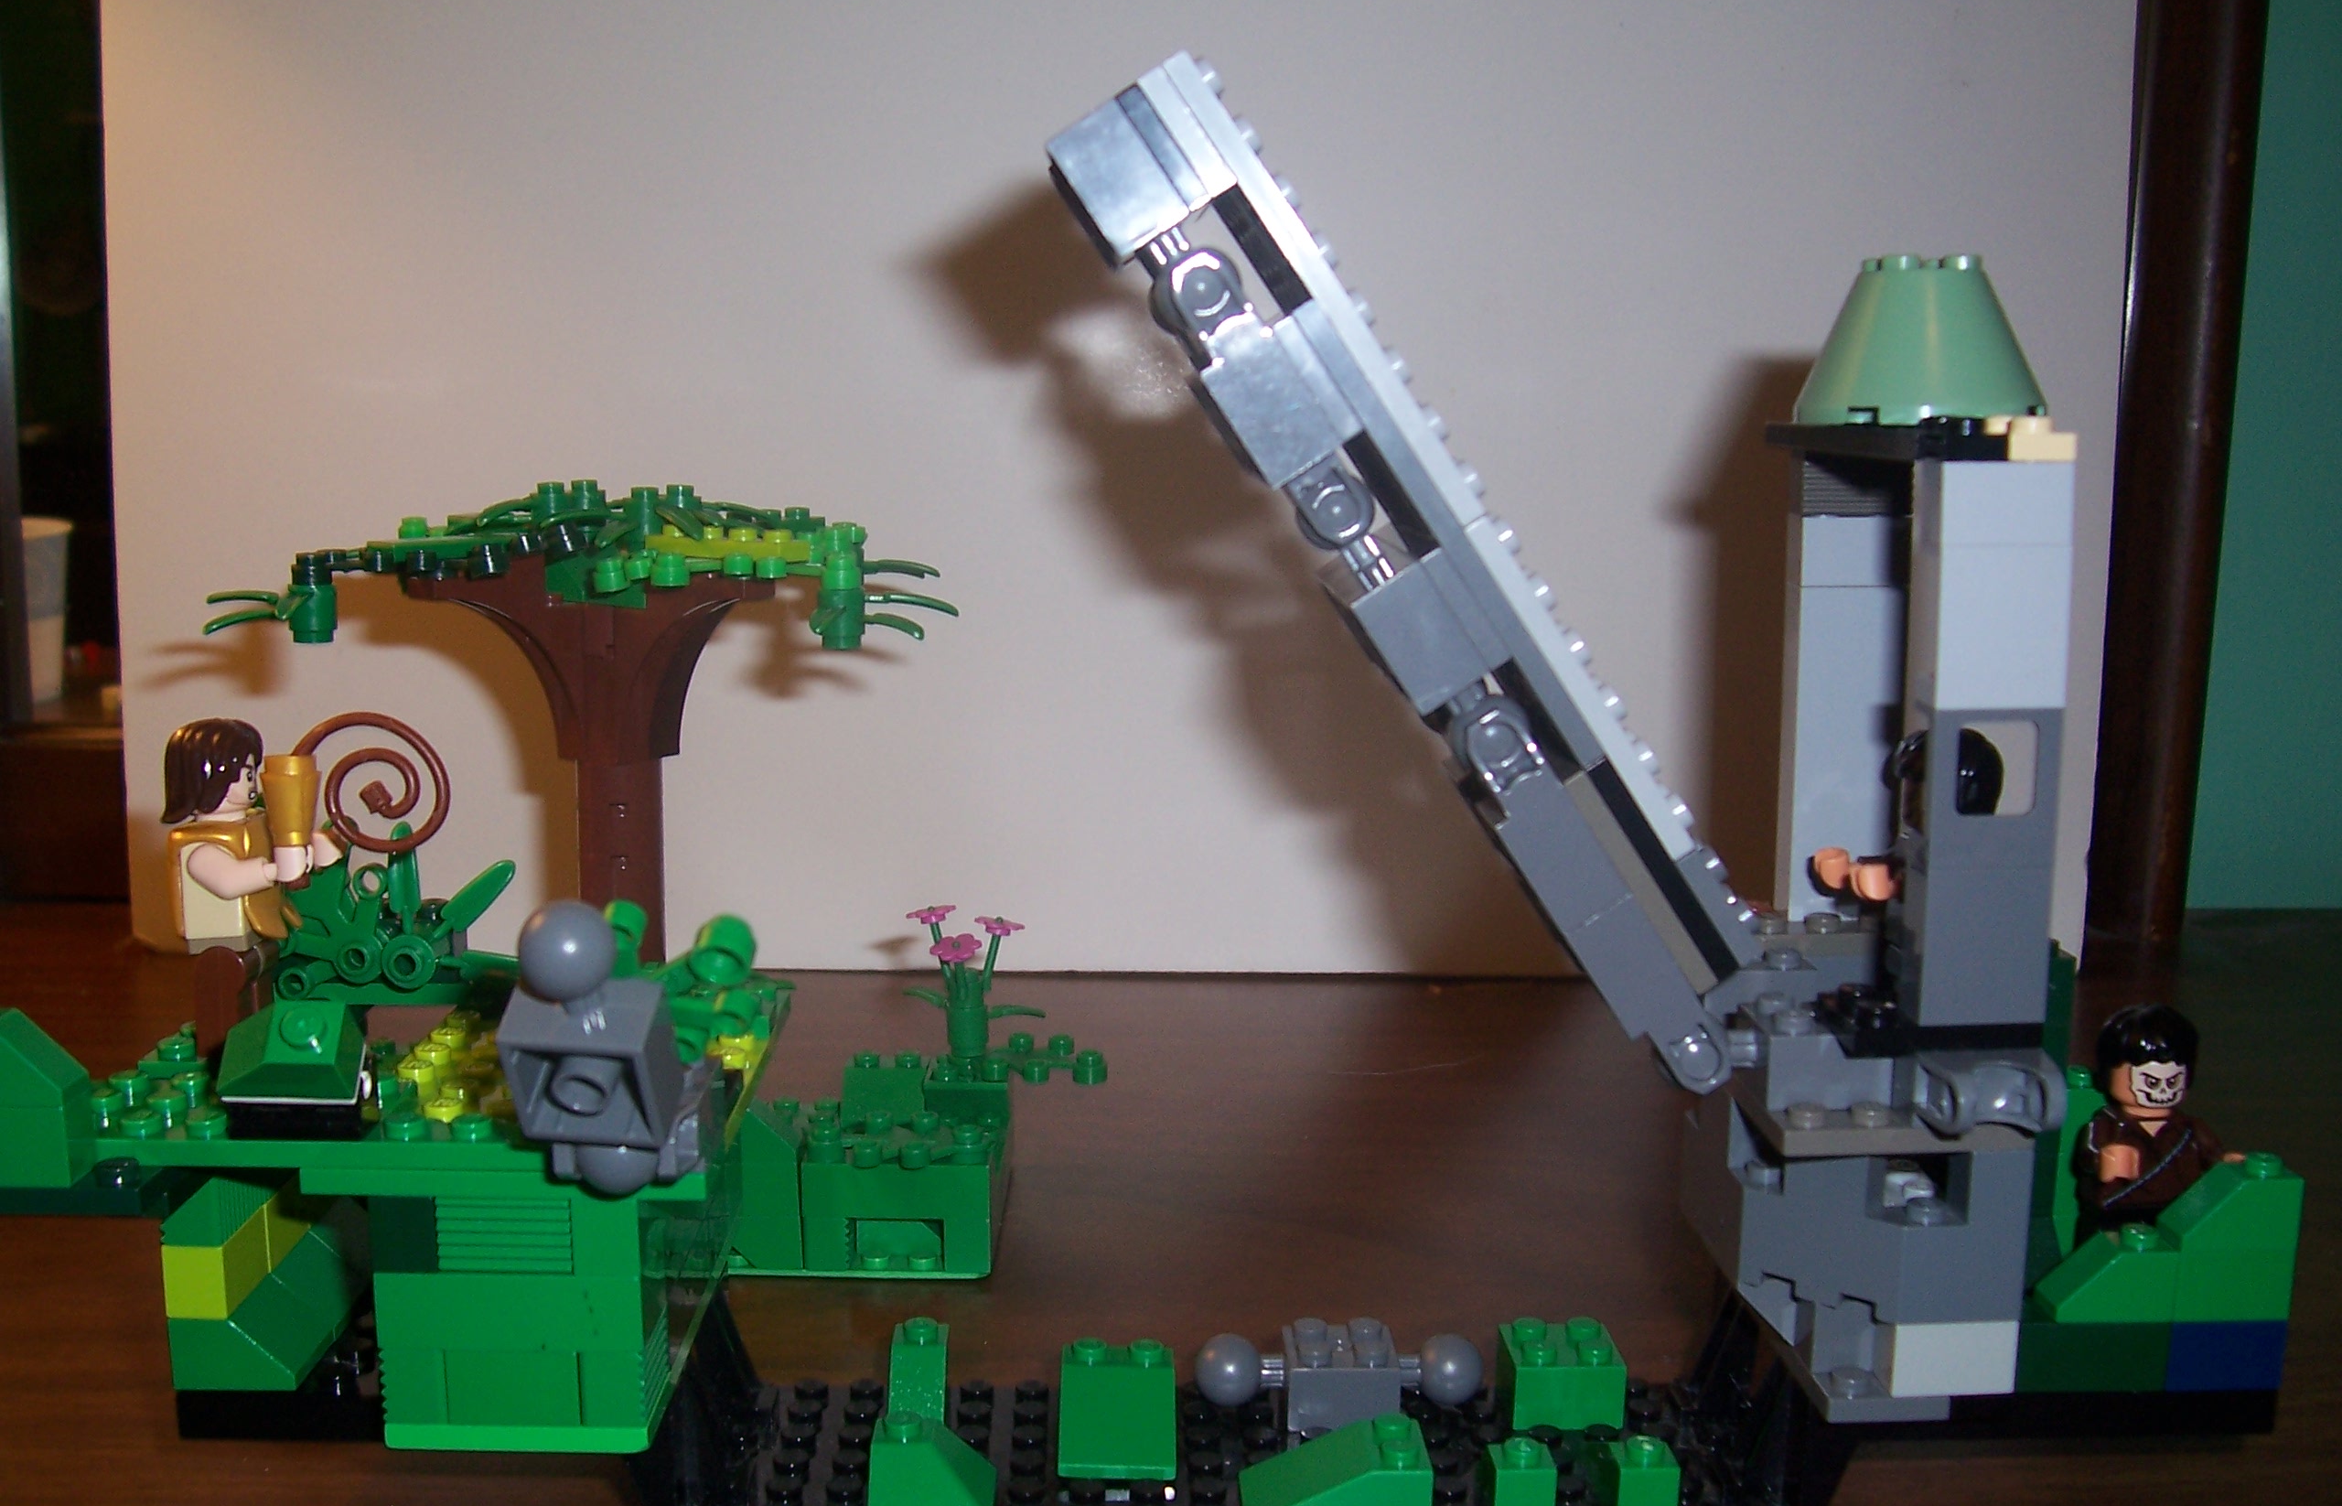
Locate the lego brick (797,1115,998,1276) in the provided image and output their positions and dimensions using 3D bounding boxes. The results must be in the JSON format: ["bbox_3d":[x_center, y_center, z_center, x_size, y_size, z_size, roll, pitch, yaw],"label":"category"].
[{"bbox_3d":[-0.048,0.079,0.404,0.032,0.021,0.012,1,8,-2],"label":"lego brick"}]

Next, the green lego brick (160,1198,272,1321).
[{"bbox_3d":[-0.122,0.064,0.295,0.008,0.010,0.016,1,9,-2],"label":"green lego brick"}]

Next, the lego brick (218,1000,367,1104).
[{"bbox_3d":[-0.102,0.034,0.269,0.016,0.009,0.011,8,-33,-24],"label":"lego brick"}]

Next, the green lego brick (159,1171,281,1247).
[{"bbox_3d":[-0.122,0.055,0.293,0.008,0.010,0.016,1,9,-2],"label":"green lego brick"}]

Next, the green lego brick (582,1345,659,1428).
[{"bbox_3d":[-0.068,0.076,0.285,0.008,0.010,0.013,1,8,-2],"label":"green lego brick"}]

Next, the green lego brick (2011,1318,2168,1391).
[{"bbox_3d":[0.118,0.077,0.302,0.024,0.010,0.009,1,9,-2],"label":"green lego brick"}]

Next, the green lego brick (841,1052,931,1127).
[{"bbox_3d":[-0.055,0.065,0.443,0.016,0.011,0.016,1,9,-2],"label":"green lego brick"}]

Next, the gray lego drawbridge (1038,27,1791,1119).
[{"bbox_3d":[0.032,-0.022,0.292,0.021,0.138,0.038,-34,8,3],"label":"gray lego drawbridge"}]

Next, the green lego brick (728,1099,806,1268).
[{"bbox_3d":[-0.071,0.075,0.402,0.015,0.029,0.008,1,8,-2],"label":"green lego brick"}]

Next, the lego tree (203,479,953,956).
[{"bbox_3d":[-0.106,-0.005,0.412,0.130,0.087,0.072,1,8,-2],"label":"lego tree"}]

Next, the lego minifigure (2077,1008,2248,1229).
[{"bbox_3d":[0.132,0.056,0.311,0.024,0.043,0.015,1,8,-2],"label":"lego minifigure"}]

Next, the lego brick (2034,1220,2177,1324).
[{"bbox_3d":[0.122,0.068,0.300,0.016,0.011,0.008,1,8,-2],"label":"lego brick"}]

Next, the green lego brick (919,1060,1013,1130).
[{"bbox_3d":[-0.039,0.065,0.443,0.016,0.011,0.016,1,9,-2],"label":"green lego brick"}]

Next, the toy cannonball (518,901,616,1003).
[{"bbox_3d":[-0.063,0.021,0.241,0.010,0.010,0.010,1,9,-2],"label":"toy cannonball"}]

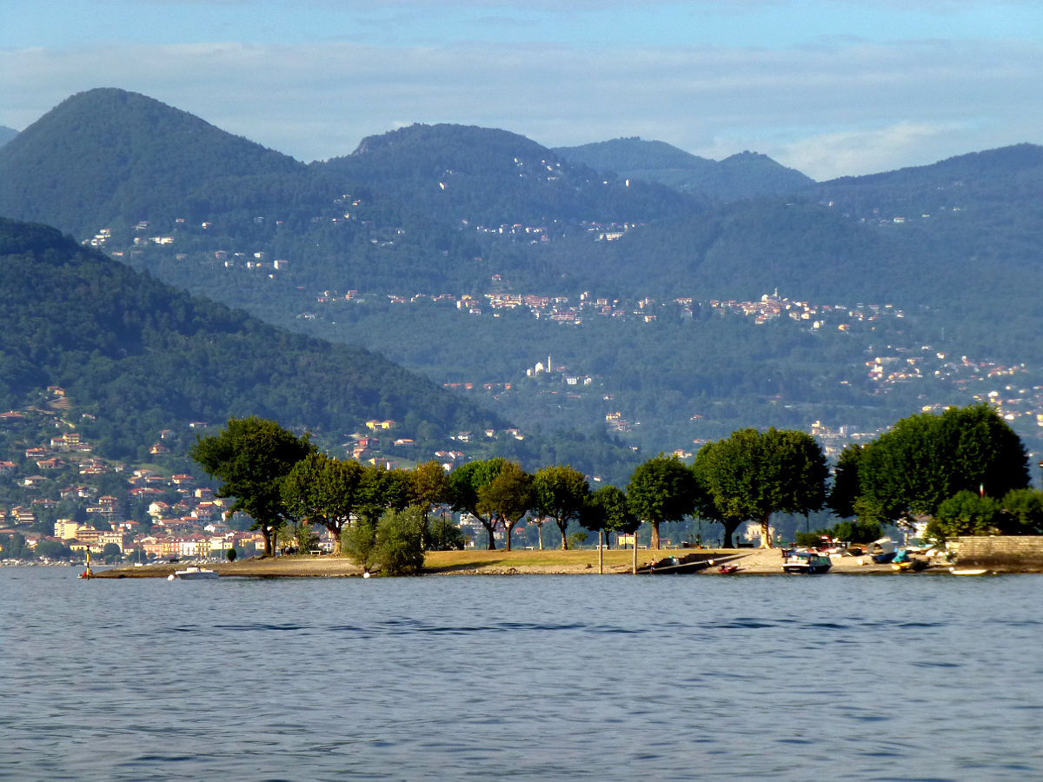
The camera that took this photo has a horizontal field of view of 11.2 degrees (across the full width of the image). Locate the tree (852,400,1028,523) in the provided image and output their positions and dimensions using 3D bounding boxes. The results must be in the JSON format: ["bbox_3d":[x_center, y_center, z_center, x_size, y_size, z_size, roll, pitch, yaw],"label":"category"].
[{"bbox_3d":[50.770,9.970,640.000,21.080,16.680,17.920,0,-2,0],"label":"tree"}]

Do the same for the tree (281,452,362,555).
[{"bbox_3d":[-23.730,13.330,628.000,9.680,12.150,9.680,0,-2,0],"label":"tree"}]

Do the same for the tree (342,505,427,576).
[{"bbox_3d":[-15.743,17.034,606.000,9.535,8.145,8.000,0,-2,0],"label":"tree"}]

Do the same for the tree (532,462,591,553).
[{"bbox_3d":[4.712,13.829,625.000,6.659,10.141,6.800,0,-2,0],"label":"tree"}]

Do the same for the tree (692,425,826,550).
[{"bbox_3d":[27.895,11.381,620.000,15.853,14.125,13.000,0,-2,0],"label":"tree"}]

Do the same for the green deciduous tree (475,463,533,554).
[{"bbox_3d":[-2.100,13.900,640.000,6.820,10.910,6.820,0,-2,0],"label":"green deciduous tree"}]

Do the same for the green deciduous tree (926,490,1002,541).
[{"bbox_3d":[50.673,14.400,608.000,8.769,5.979,6.800,0,-2,0],"label":"green deciduous tree"}]

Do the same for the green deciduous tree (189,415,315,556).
[{"bbox_3d":[-31.502,11.214,622.000,14.782,16.413,13.000,0,-2,0],"label":"green deciduous tree"}]

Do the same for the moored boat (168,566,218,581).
[{"bbox_3d":[-35.764,20.155,585.000,5.200,1.600,2.000,1,-2,-22],"label":"moored boat"}]

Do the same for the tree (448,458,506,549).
[{"bbox_3d":[-5.040,13.810,648.000,7.650,11.150,7.650,0,-2,0],"label":"tree"}]

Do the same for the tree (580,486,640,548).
[{"bbox_3d":[10.481,15.076,630.000,6.815,7.951,6.800,0,-2,0],"label":"tree"}]

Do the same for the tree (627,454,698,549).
[{"bbox_3d":[16.990,13.330,638.000,8.570,11.500,8.570,0,-2,0],"label":"tree"}]

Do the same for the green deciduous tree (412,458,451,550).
[{"bbox_3d":[-10.940,13.780,642.000,4.950,10.840,5.440,0,-2,0],"label":"green deciduous tree"}]

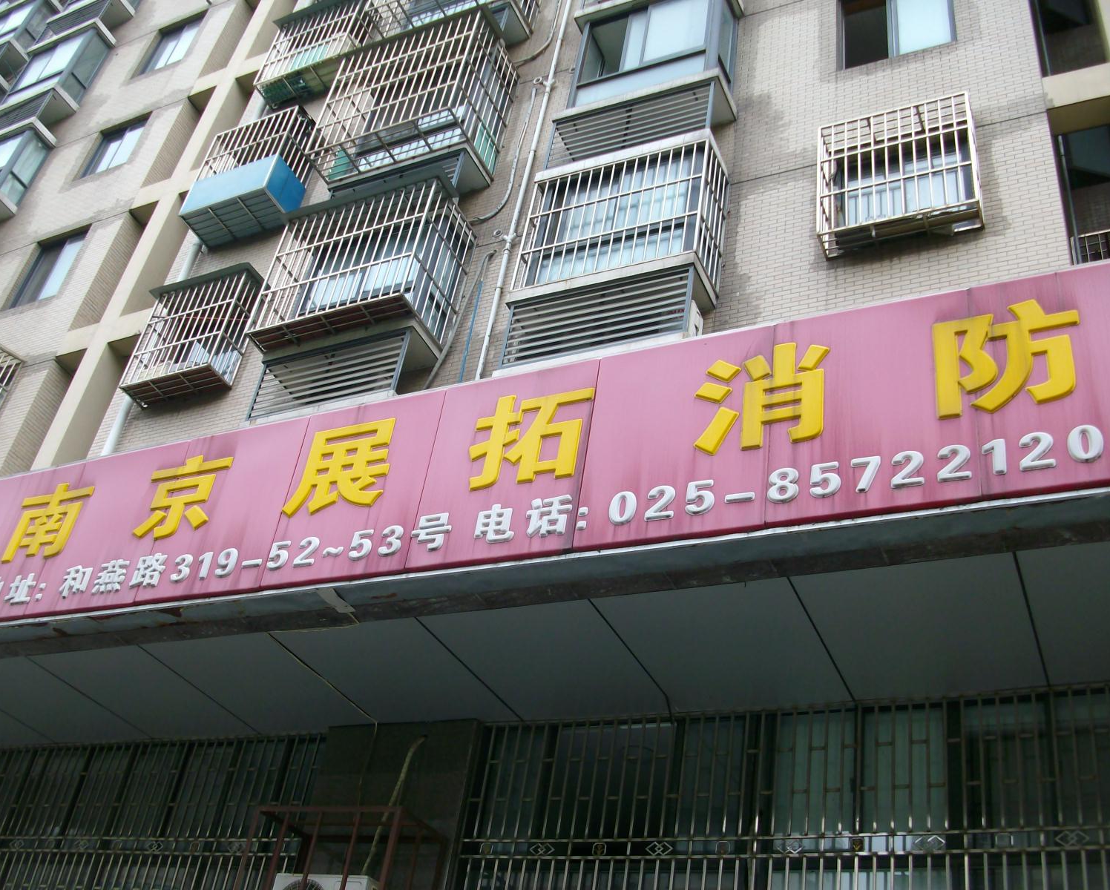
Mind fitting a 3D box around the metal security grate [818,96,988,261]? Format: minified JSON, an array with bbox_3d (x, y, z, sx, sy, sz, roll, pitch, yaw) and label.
[{"bbox_3d":[3.116,-2.452,10.616,1.357,1.455,0.330,-9,-39,24],"label":"metal security grate"}]

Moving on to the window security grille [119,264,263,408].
[{"bbox_3d":[-4.294,-1.291,13.907,1.351,1.587,0.430,-9,-39,24],"label":"window security grille"}]

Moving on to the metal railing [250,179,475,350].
[{"bbox_3d":[-2.113,-1.784,12.766,1.930,1.695,0.820,-9,-39,24],"label":"metal railing"}]

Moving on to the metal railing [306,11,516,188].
[{"bbox_3d":[-1.663,-3.974,14.106,1.939,1.869,1.100,-9,-39,24],"label":"metal railing"}]

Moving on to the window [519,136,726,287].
[{"bbox_3d":[0.660,-2.076,11.546,1.889,1.796,0.600,-9,-39,24],"label":"window"}]

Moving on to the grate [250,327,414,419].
[{"bbox_3d":[-2.291,-0.694,11.788,1.762,0.727,0.080,-9,-39,24],"label":"grate"}]

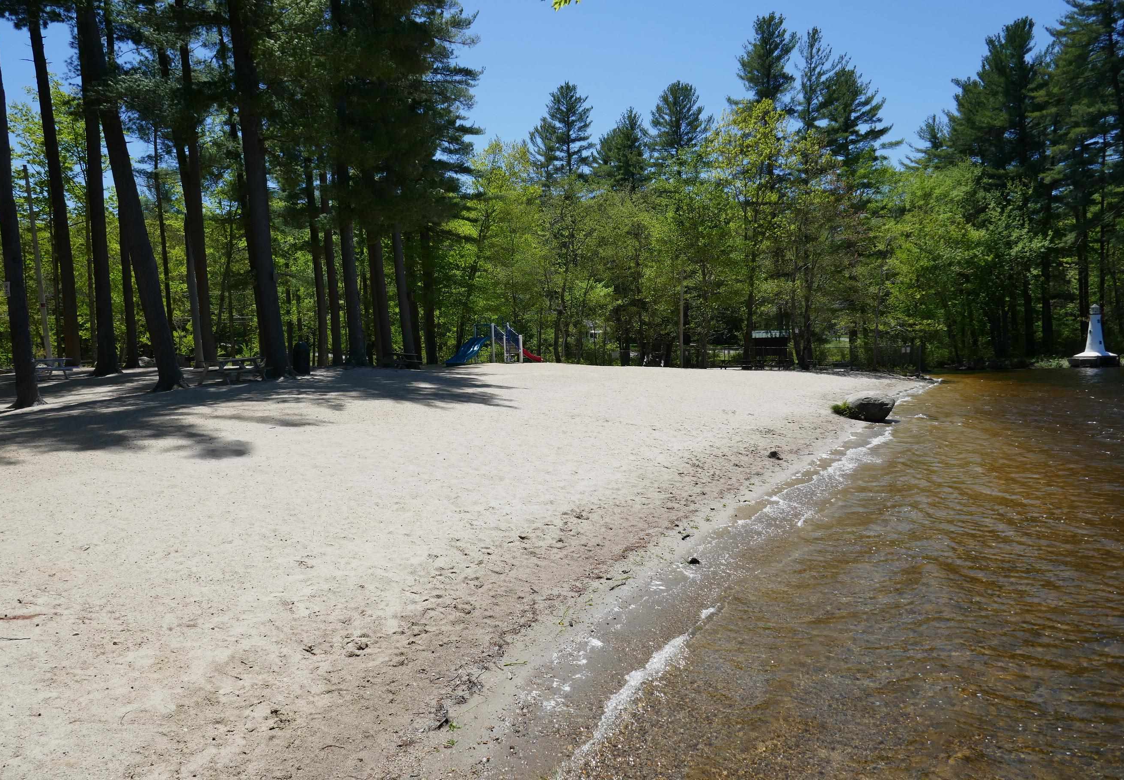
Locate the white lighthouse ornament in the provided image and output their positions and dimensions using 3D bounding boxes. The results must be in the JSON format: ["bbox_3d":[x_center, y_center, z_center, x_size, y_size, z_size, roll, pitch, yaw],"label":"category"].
[{"bbox_3d":[25.516,-2.590,39.000,2.200,3.000,2.200,2,5,34],"label":"white lighthouse ornament"}]

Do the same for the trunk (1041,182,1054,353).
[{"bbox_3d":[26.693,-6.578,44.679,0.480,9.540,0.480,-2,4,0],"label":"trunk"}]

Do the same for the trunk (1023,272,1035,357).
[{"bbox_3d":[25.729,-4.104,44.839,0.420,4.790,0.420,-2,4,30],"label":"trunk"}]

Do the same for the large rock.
[{"bbox_3d":[6.068,0.353,16.100,1.020,0.600,0.850,1,4,22],"label":"large rock"}]

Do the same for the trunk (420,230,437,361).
[{"bbox_3d":[-6.673,-4.718,40.767,0.520,6.920,0.520,-3,4,-9],"label":"trunk"}]

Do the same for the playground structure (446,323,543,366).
[{"bbox_3d":[-3.473,-2.364,42.000,2.900,2.100,4.700,2,5,35],"label":"playground structure"}]

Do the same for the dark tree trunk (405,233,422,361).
[{"bbox_3d":[-7.842,-4.867,42.769,0.450,6.860,0.450,-4,4,-10],"label":"dark tree trunk"}]

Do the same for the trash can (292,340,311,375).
[{"bbox_3d":[-9.273,-1.120,29.000,0.600,1.180,0.600,-2,4,-18],"label":"trash can"}]

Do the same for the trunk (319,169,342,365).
[{"bbox_3d":[-10.999,-5.797,38.688,0.420,9.260,0.420,-4,4,-15],"label":"trunk"}]

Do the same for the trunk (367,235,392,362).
[{"bbox_3d":[-8.695,-4.241,38.794,0.660,6.140,0.600,-5,4,-12],"label":"trunk"}]

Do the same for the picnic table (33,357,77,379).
[{"bbox_3d":[-18.885,-0.743,30.000,1.500,0.750,1.850,3,5,40],"label":"picnic table"}]

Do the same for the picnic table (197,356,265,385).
[{"bbox_3d":[-10.951,-0.644,27.000,1.500,0.760,2.150,2,5,33],"label":"picnic table"}]

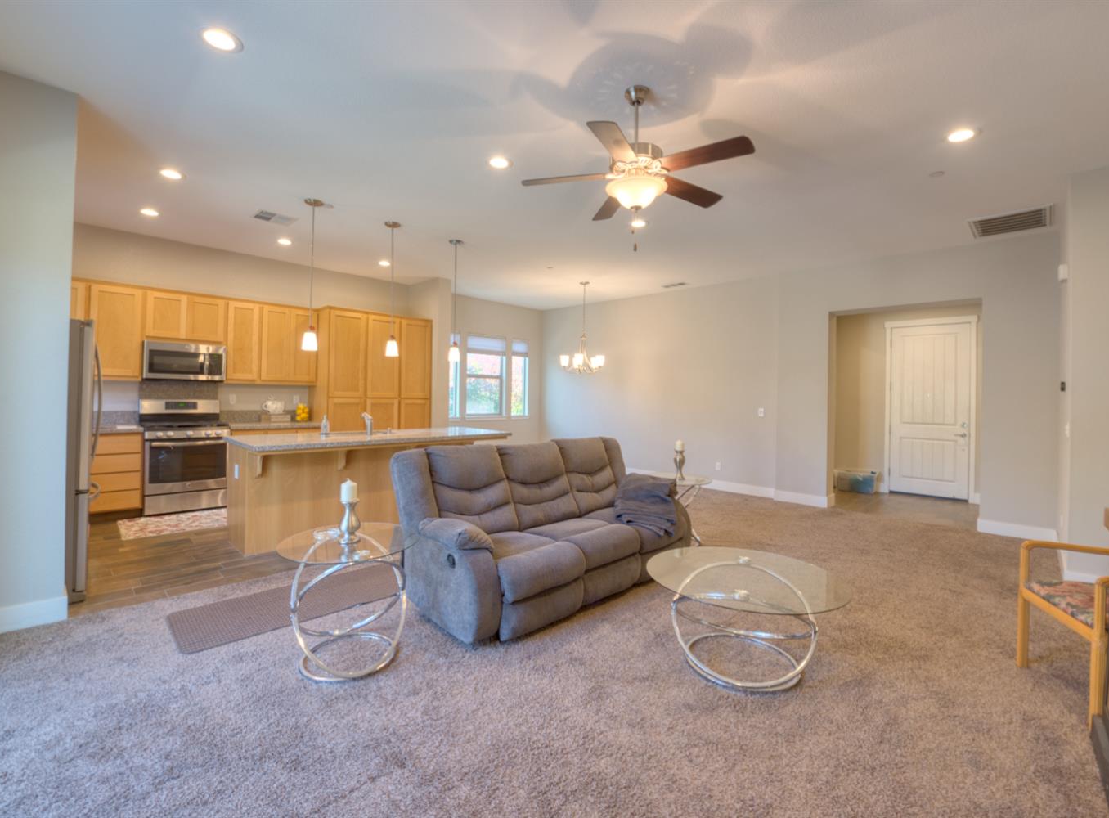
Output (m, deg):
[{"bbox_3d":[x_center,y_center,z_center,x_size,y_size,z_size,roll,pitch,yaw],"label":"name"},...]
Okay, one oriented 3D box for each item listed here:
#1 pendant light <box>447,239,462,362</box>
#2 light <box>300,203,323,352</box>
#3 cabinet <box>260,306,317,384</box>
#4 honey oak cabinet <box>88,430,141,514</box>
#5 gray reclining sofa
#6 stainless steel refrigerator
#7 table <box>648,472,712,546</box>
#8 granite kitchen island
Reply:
[{"bbox_3d":[-1.125,-1.213,5.374,0.135,1.350,0.135,1,1,0],"label":"pendant light"},{"bbox_3d":[-2.217,-1.204,4.383,0.150,1.360,0.150,1,1,45],"label":"light"},{"bbox_3d":[-3.567,-0.827,6.339,0.330,1.030,0.680,1,1,45],"label":"cabinet"},{"bbox_3d":[-4.602,0.636,4.991,0.420,0.800,0.610,0,2,-44],"label":"honey oak cabinet"},{"bbox_3d":[0.044,0.729,3.488,2.120,0.970,1.000,0,1,-43],"label":"gray reclining sofa"},{"bbox_3d":[-3.438,0.303,3.017,0.910,1.750,0.850,1,1,45],"label":"stainless steel refrigerator"},{"bbox_3d":[1.113,0.934,4.395,0.650,0.590,0.650,1,1,0],"label":"table"},{"bbox_3d":[-1.693,0.720,4.751,0.930,0.915,2.520,1,1,45],"label":"granite kitchen island"}]

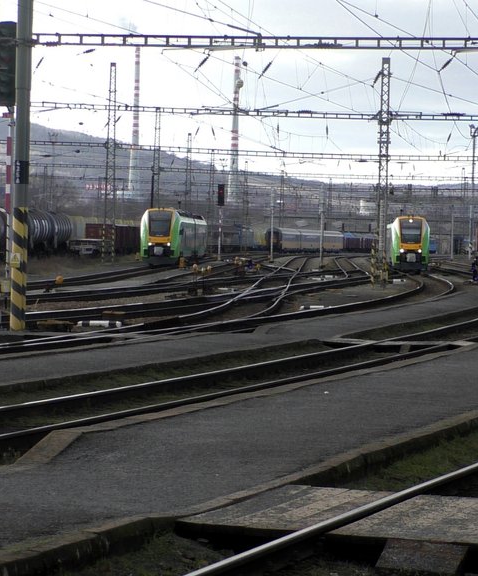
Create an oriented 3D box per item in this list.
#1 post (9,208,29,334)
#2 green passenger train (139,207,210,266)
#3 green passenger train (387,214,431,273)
[{"bbox_3d":[-4.060,-0.351,46.600,0.240,2.270,0.240,1,1,14],"label":"post"},{"bbox_3d":[-4.801,-3.866,200.834,2.880,4.200,43.700,1,1,2],"label":"green passenger train"},{"bbox_3d":[13.815,-3.491,207.818,2.880,4.200,43.700,1,1,3],"label":"green passenger train"}]

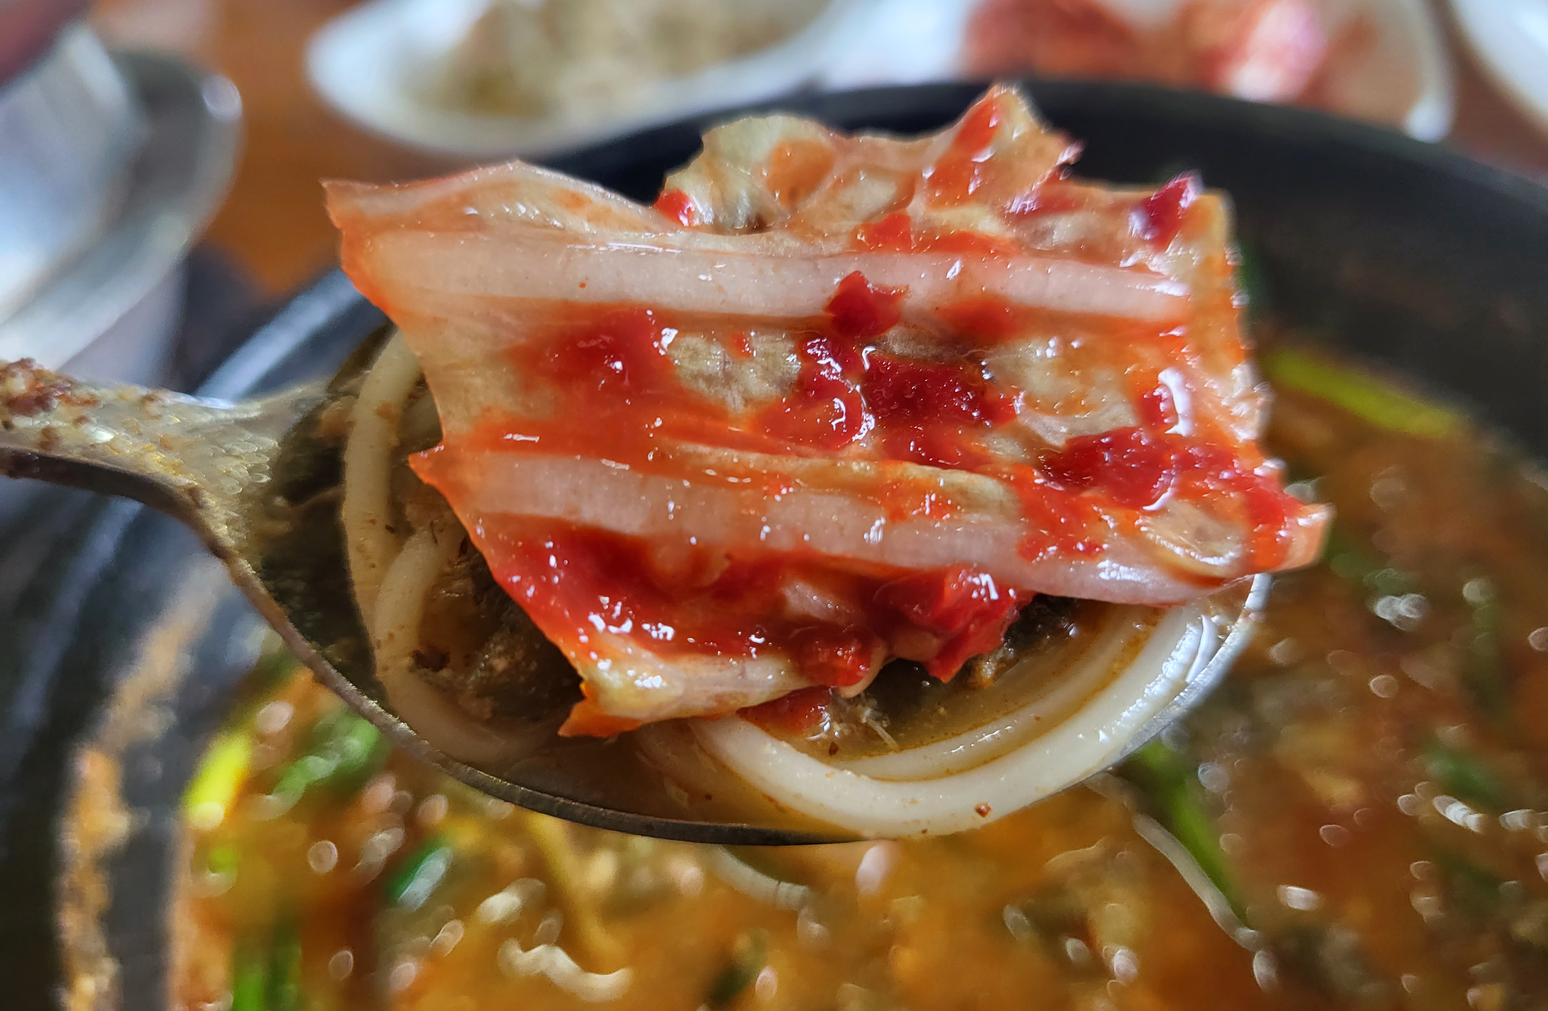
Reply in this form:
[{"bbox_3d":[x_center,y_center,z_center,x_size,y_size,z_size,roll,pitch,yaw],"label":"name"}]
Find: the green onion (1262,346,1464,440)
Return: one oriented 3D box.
[{"bbox_3d":[0.090,-0.017,0.179,0.028,0.005,0.006,25,51,25],"label":"green onion"}]

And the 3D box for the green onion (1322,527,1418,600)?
[{"bbox_3d":[0.078,0.007,0.155,0.006,0.004,0.013,-29,50,-24],"label":"green onion"}]

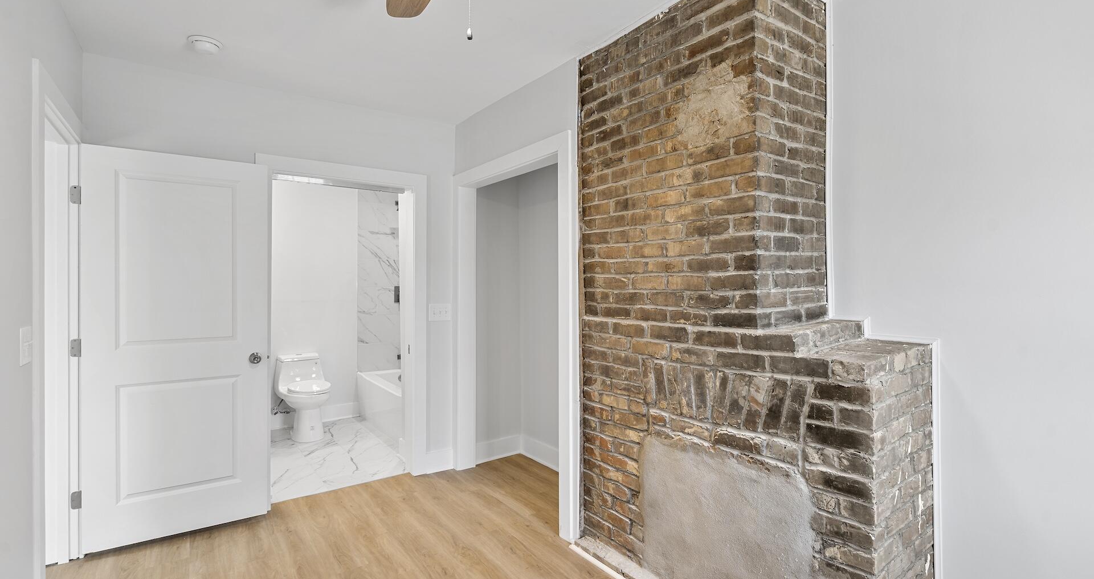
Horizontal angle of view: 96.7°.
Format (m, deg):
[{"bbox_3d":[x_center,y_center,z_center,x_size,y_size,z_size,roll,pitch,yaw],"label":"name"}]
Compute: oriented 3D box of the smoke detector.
[{"bbox_3d":[-1.668,-1.188,2.376,0.145,0.045,0.145,0,0,-33],"label":"smoke detector"}]

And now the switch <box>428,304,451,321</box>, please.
[{"bbox_3d":[-0.777,0.171,3.543,0.163,0.119,0.014,0,0,-33],"label":"switch"}]

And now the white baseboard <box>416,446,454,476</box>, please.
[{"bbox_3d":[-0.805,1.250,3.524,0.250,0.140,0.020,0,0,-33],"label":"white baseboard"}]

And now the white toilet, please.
[{"bbox_3d":[-2.208,0.972,4.430,0.410,0.700,0.700,0,0,-36],"label":"white toilet"}]

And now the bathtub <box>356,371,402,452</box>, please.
[{"bbox_3d":[-1.242,1.088,4.644,0.760,0.465,1.510,0,0,-33],"label":"bathtub"}]

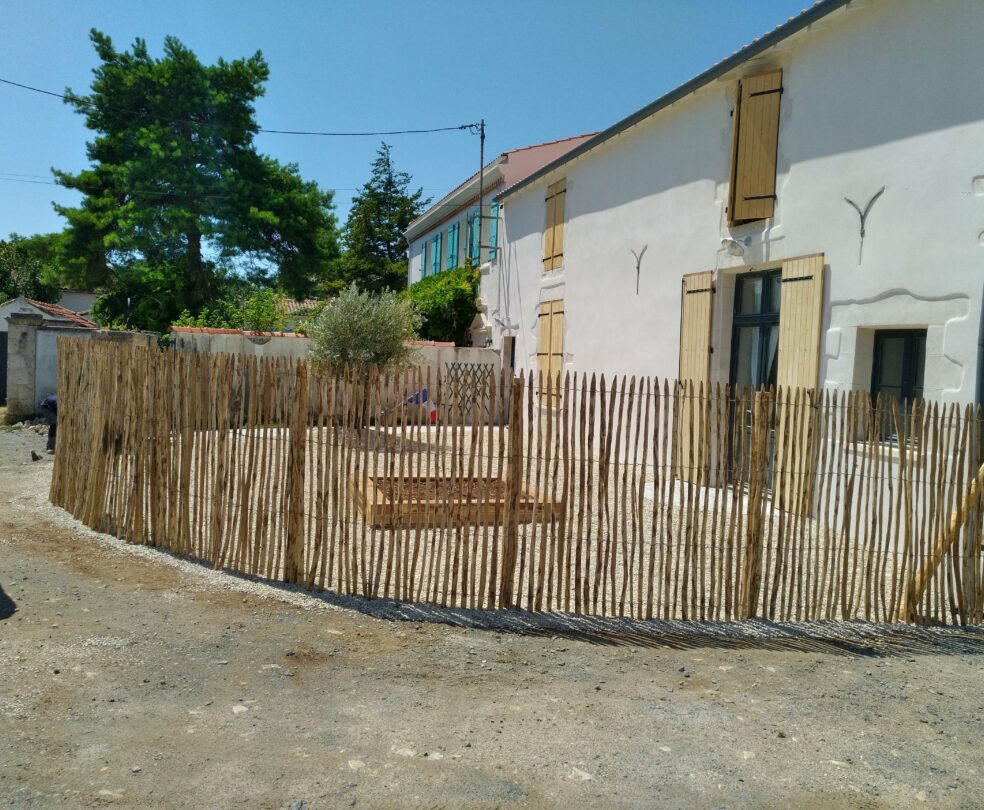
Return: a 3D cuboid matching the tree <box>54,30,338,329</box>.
[{"bbox_3d":[-10.594,-7.039,25.616,10.145,12.734,9.435,-1,5,-22],"label":"tree"}]

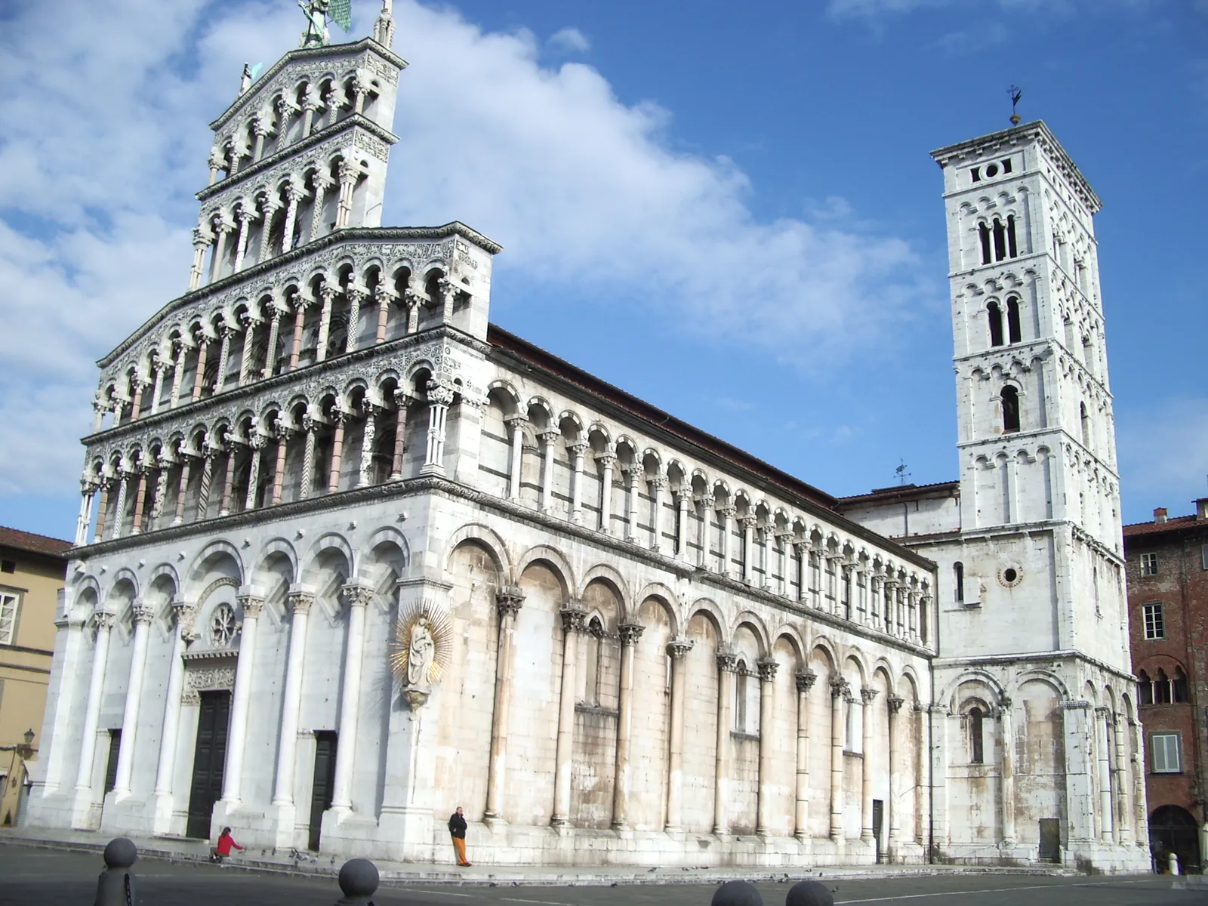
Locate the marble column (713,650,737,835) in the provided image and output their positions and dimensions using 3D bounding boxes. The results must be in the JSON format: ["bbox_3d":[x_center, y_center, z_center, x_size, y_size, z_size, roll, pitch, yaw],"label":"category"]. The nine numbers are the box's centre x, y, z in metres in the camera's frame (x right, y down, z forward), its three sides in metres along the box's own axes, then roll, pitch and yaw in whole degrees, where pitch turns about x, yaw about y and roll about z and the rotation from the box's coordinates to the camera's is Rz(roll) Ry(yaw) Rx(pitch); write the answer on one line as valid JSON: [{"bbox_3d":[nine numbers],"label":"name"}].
[{"bbox_3d":[4.751,11.290,47.922,0.620,7.100,0.650,-11,-22,37],"label":"marble column"}]

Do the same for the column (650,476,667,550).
[{"bbox_3d":[2.195,2.413,48.742,0.530,3.150,0.530,3,-18,1],"label":"column"}]

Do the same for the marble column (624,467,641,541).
[{"bbox_3d":[1.076,1.958,46.899,0.520,2.814,0.520,2,-18,1],"label":"marble column"}]

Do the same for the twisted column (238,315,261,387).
[{"bbox_3d":[-13.527,-3.944,46.577,0.430,2.850,0.430,-11,-22,37],"label":"twisted column"}]

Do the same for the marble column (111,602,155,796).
[{"bbox_3d":[-18.126,9.536,47.106,0.700,7.430,0.700,-11,-22,37],"label":"marble column"}]

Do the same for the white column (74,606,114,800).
[{"bbox_3d":[-20.510,9.923,49.183,0.740,7.400,0.740,-11,-22,37],"label":"white column"}]

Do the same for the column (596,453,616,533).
[{"bbox_3d":[0.069,1.678,48.906,0.480,3.200,0.460,-11,-22,36],"label":"column"}]

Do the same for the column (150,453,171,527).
[{"bbox_3d":[-18.040,1.699,49.680,0.470,3.120,0.470,-11,-22,37],"label":"column"}]

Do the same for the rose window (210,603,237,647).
[{"bbox_3d":[-14.024,6.343,44.982,1.700,1.750,0.300,-11,-22,37],"label":"rose window"}]

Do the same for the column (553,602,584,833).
[{"bbox_3d":[-1.308,9.583,44.943,0.660,7.950,0.680,-11,-22,36],"label":"column"}]

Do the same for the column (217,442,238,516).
[{"bbox_3d":[-14.423,1.078,46.758,0.460,2.970,0.460,-11,-22,37],"label":"column"}]

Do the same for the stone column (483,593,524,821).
[{"bbox_3d":[-3.251,8.174,39.360,0.720,7.583,0.770,-11,-22,36],"label":"stone column"}]

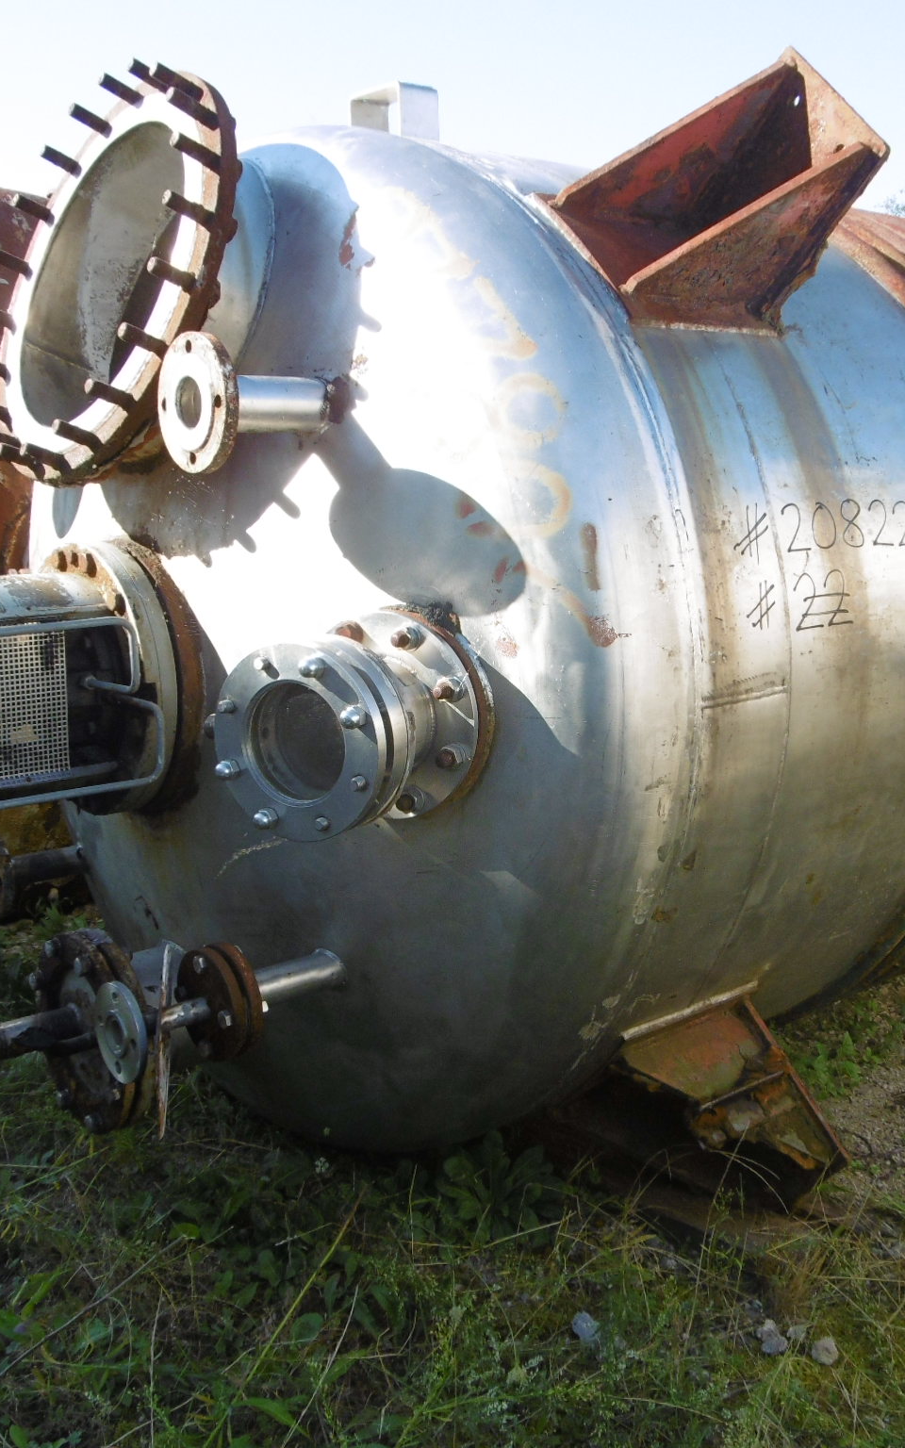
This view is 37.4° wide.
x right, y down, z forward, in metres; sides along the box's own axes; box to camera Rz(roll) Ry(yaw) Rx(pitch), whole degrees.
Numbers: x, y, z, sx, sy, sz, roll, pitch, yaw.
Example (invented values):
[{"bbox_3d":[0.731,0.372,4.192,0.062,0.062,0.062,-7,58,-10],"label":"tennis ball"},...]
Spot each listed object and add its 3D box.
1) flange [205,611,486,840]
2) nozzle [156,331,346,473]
[{"bbox_3d":[-0.145,0.008,1.774,0.292,0.292,0.273,6,13,29],"label":"flange"},{"bbox_3d":[-0.263,-0.446,1.868,0.225,0.187,0.187,-10,15,-38],"label":"nozzle"}]

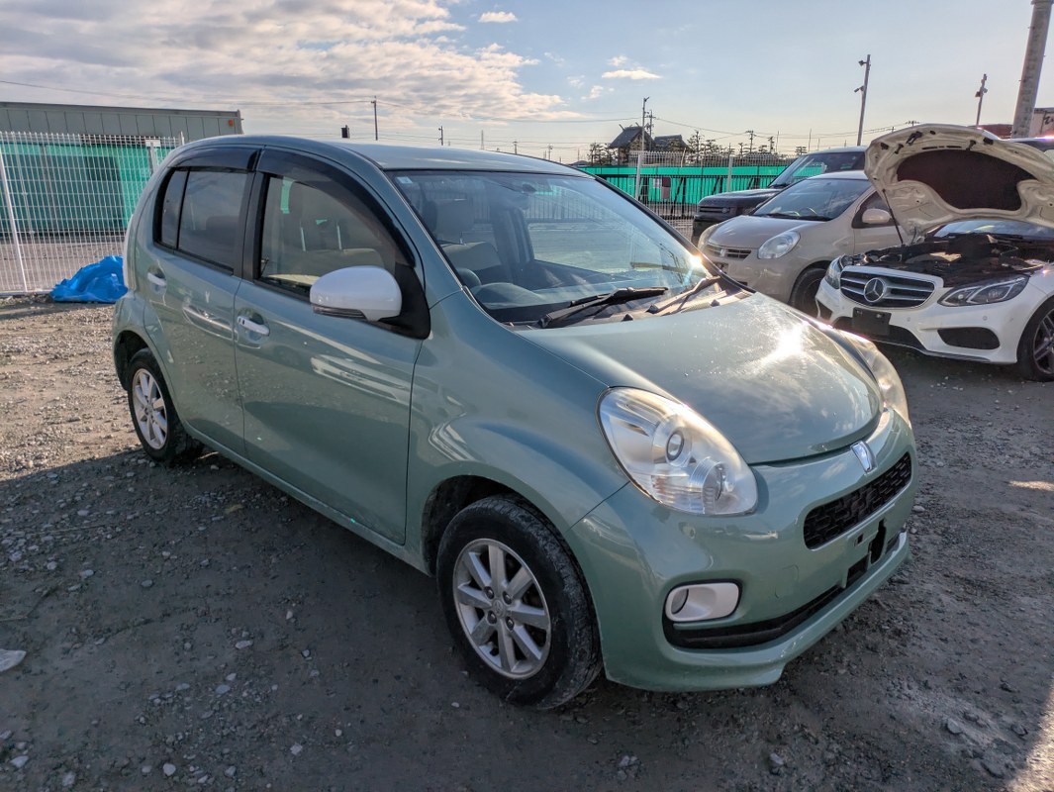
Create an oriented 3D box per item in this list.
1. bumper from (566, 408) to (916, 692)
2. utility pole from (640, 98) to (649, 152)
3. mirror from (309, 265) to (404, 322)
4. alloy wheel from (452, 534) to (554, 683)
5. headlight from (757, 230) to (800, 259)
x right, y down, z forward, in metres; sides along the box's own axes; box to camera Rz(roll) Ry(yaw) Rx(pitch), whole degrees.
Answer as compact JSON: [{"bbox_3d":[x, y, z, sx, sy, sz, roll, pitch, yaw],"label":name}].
[{"bbox_3d":[0.815,0.357,2.270,0.460,0.590,1.650,16,21,42],"label":"bumper"},{"bbox_3d":[9.756,-21.179,64.029,0.500,7.300,0.300,0,16,0],"label":"utility pole"},{"bbox_3d":[-0.453,-0.273,2.027,0.150,0.155,0.225,16,21,42],"label":"mirror"},{"bbox_3d":[-0.029,0.565,2.109,0.385,0.385,0.140,16,21,42],"label":"alloy wheel"},{"bbox_3d":[2.541,-1.514,7.688,0.380,0.260,0.290,-11,18,-31],"label":"headlight"}]

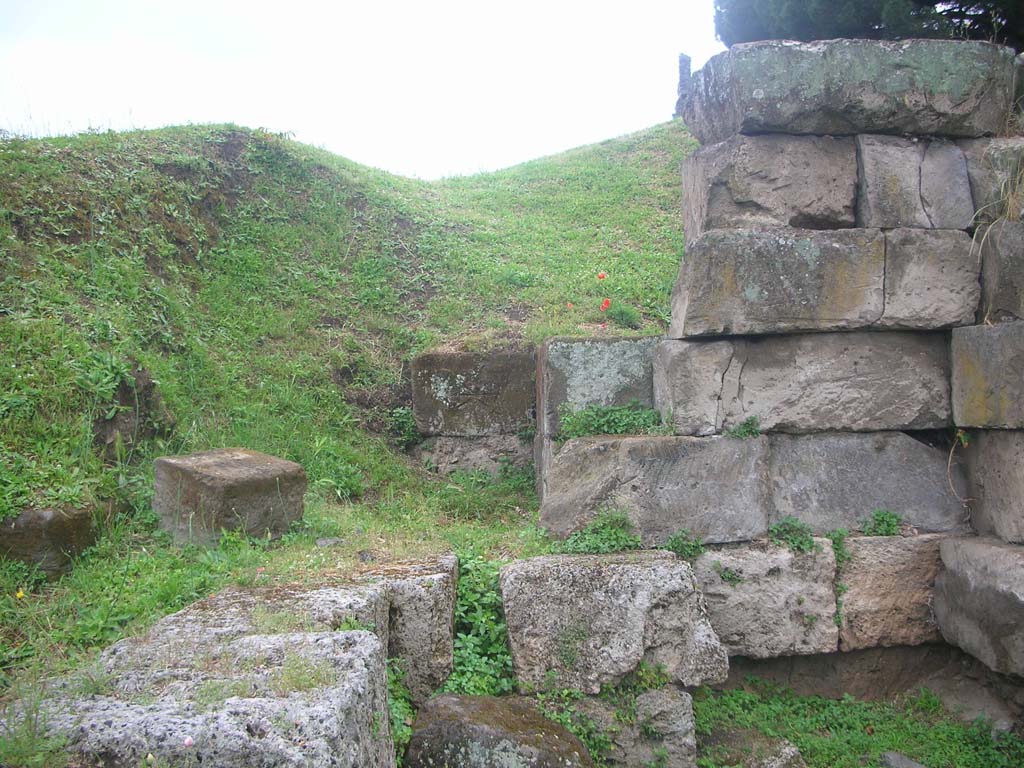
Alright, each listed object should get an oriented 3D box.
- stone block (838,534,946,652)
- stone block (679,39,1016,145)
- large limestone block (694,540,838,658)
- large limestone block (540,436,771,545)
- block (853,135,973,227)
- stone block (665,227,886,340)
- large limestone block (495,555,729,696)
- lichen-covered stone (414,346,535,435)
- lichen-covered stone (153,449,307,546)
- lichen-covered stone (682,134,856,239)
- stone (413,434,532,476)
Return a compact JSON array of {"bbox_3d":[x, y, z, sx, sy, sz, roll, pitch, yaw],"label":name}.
[{"bbox_3d":[1.925,1.068,5.548,0.604,0.554,0.500,-2,1,-7],"label":"stone block"},{"bbox_3d":[1.843,-1.530,5.706,1.565,0.487,0.620,-2,1,-9],"label":"stone block"},{"bbox_3d":[1.224,1.075,5.398,0.763,0.534,0.500,-2,1,-7],"label":"large limestone block"},{"bbox_3d":[0.594,0.444,4.633,0.999,0.475,0.420,-1,4,-7],"label":"large limestone block"},{"bbox_3d":[1.758,-0.903,4.780,0.542,0.406,0.420,-1,4,-7],"label":"block"},{"bbox_3d":[1.162,-0.457,4.708,0.910,0.459,0.420,-1,4,-7],"label":"stone block"},{"bbox_3d":[0.436,1.092,4.949,1.008,0.568,0.500,-1,1,-4],"label":"large limestone block"},{"bbox_3d":[-0.195,0.026,5.125,0.592,0.404,0.450,-1,4,-4],"label":"lichen-covered stone"},{"bbox_3d":[-1.334,0.541,4.910,0.440,0.330,0.610,-8,11,-42],"label":"lichen-covered stone"},{"bbox_3d":[1.137,-0.890,4.703,0.709,0.412,0.420,-1,4,-7],"label":"lichen-covered stone"},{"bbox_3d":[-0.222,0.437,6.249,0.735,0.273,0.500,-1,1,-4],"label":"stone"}]

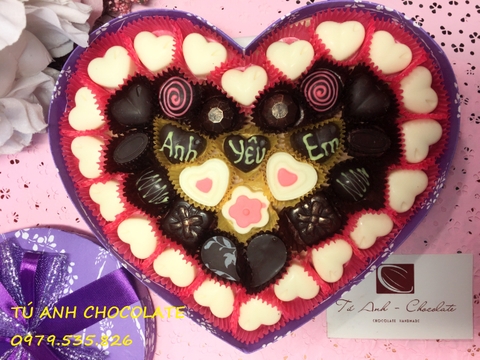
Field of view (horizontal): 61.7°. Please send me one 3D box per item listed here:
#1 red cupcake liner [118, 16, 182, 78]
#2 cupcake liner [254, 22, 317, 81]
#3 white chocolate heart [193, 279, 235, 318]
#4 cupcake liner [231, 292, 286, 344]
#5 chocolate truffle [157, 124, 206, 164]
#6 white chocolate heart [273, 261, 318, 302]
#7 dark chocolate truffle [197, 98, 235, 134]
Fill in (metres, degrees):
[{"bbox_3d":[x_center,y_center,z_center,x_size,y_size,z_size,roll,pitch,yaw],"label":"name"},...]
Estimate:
[{"bbox_3d":[-0.052,-0.076,0.240,0.036,0.019,0.035,0,89,0],"label":"red cupcake liner"},{"bbox_3d":[0.026,-0.074,0.239,0.035,0.019,0.034,0,89,0],"label":"cupcake liner"},{"bbox_3d":[-0.014,0.077,0.260,0.028,0.013,0.025,32,98,2],"label":"white chocolate heart"},{"bbox_3d":[0.011,0.083,0.255,0.034,0.019,0.032,1,96,6],"label":"cupcake liner"},{"bbox_3d":[-0.036,-0.021,0.248,0.028,0.015,0.026,12,94,4],"label":"chocolate truffle"},{"bbox_3d":[0.033,0.058,0.234,0.025,0.014,0.022,-6,93,0],"label":"white chocolate heart"},{"bbox_3d":[-0.014,-0.039,0.245,0.022,0.018,0.022,0,93,5],"label":"dark chocolate truffle"}]

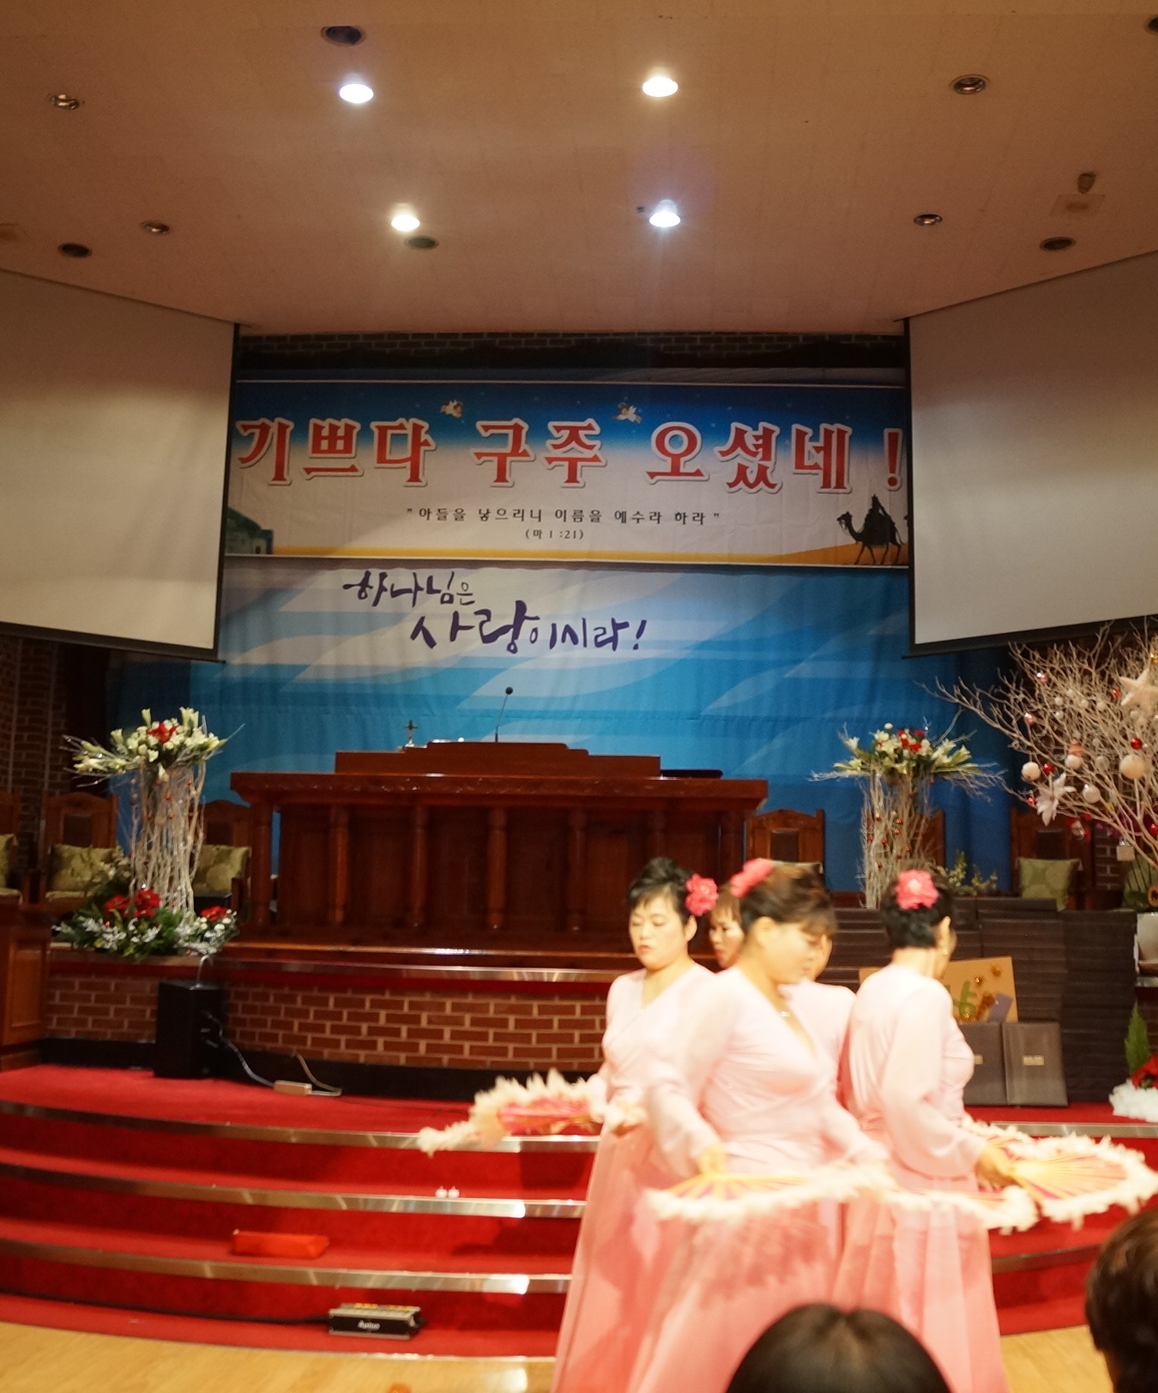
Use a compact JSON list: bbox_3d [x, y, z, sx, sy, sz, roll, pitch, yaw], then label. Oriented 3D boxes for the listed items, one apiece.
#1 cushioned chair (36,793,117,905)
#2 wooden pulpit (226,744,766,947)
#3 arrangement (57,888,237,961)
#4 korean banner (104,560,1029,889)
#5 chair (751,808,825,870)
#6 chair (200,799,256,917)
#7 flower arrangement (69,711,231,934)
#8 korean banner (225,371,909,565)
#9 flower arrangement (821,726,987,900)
[{"bbox_3d":[-3.272,1.102,10.095,0.620,1.028,0.620,3,-9,-10],"label":"cushioned chair"},{"bbox_3d":[-0.428,0.863,9.012,2.956,1.148,0.900,1,-9,3],"label":"wooden pulpit"},{"bbox_3d":[-2.470,1.301,9.000,1.030,0.430,0.550,1,-9,3],"label":"arrangement"},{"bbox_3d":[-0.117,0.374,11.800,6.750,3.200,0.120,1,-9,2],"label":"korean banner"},{"bbox_3d":[1.396,1.238,10.438,0.620,1.039,0.620,0,-9,4],"label":"chair"},{"bbox_3d":[-2.519,1.257,10.900,0.560,1.080,0.600,2,-9,-5],"label":"chair"},{"bbox_3d":[-2.516,0.766,9.285,0.920,1.430,0.750,1,-9,3],"label":"flower arrangement"},{"bbox_3d":[-0.082,-1.627,11.231,4.950,1.376,0.040,1,-9,2],"label":"korean banner"},{"bbox_3d":[1.694,0.804,8.350,0.870,1.320,0.720,1,-9,0],"label":"flower arrangement"}]

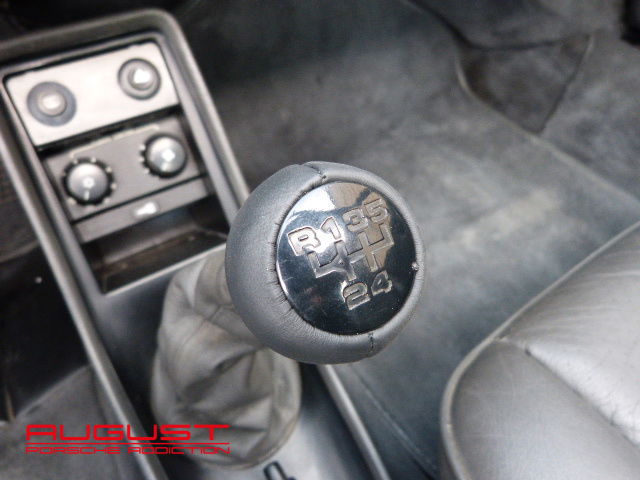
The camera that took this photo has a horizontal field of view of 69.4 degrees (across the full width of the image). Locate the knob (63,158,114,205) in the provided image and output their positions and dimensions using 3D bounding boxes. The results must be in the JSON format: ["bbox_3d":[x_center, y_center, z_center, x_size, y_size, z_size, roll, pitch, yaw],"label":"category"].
[{"bbox_3d":[-0.152,-0.038,0.303,0.029,0.015,0.029,-25,107,-20],"label":"knob"}]

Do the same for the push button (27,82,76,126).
[{"bbox_3d":[-0.167,-0.084,0.287,0.028,0.028,0.010,-25,26,-20],"label":"push button"}]

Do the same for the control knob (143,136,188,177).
[{"bbox_3d":[-0.111,-0.061,0.336,0.028,0.016,0.028,-24,107,-19],"label":"control knob"}]

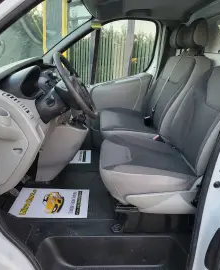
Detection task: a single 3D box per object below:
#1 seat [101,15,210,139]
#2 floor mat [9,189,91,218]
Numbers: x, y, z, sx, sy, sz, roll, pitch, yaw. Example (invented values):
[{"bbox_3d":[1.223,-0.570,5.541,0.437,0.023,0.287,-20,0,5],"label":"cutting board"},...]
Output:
[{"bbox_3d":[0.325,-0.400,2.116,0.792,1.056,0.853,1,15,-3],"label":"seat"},{"bbox_3d":[-0.355,0.416,1.570,0.457,0.015,0.337,1,15,-3],"label":"floor mat"}]

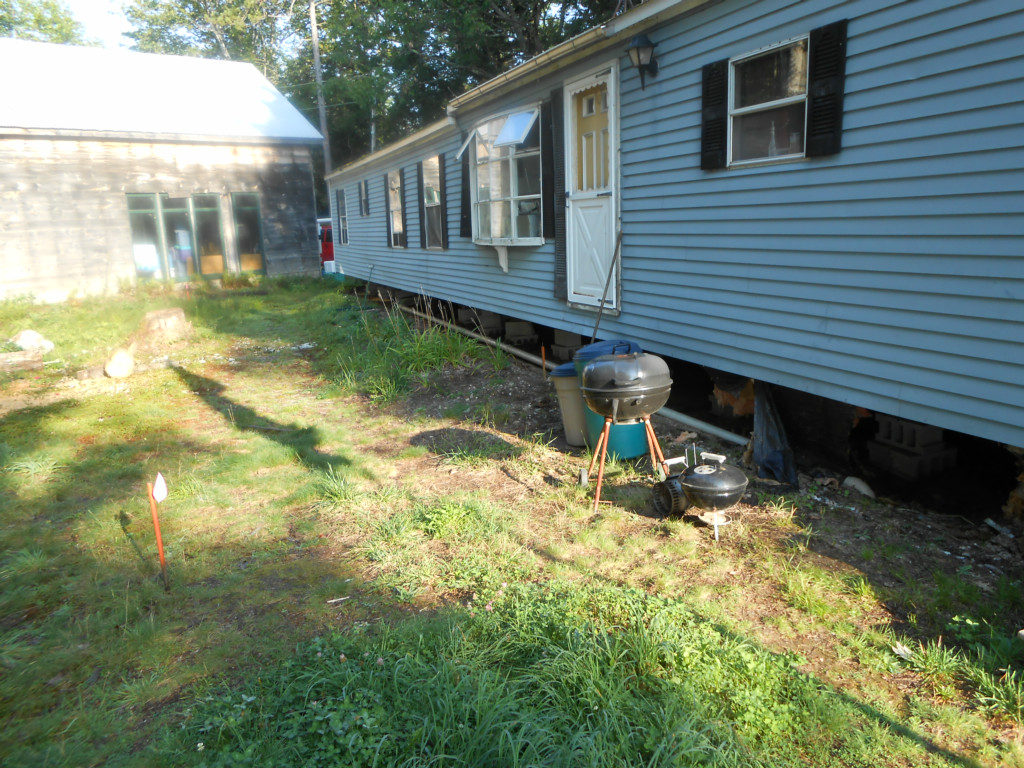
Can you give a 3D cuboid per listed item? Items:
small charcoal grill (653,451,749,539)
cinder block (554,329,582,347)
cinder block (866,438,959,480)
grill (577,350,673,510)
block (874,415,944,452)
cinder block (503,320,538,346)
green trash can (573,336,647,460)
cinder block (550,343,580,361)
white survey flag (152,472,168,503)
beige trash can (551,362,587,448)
[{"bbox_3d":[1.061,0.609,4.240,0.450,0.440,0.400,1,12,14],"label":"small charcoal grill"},{"bbox_3d":[0.683,-0.605,9.779,0.220,0.194,0.380,-7,13,-21],"label":"cinder block"},{"bbox_3d":[2.758,0.519,5.354,0.400,0.194,0.360,-7,13,-21],"label":"cinder block"},{"bbox_3d":[0.731,0.267,4.950,0.600,0.950,0.600,0,12,8],"label":"grill"},{"bbox_3d":[2.688,0.325,5.230,0.200,0.194,0.400,-7,13,-21],"label":"block"},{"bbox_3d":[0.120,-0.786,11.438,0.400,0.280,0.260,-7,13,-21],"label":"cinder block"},{"bbox_3d":[0.741,0.103,5.450,0.570,0.780,0.570,-4,11,1],"label":"green trash can"},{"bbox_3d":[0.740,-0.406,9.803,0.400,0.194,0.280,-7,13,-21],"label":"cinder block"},{"bbox_3d":[-1.673,0.492,3.660,0.075,0.145,0.040,-8,13,-25],"label":"white survey flag"},{"bbox_3d":[0.533,0.147,6.120,0.430,0.640,0.430,-1,12,5],"label":"beige trash can"}]

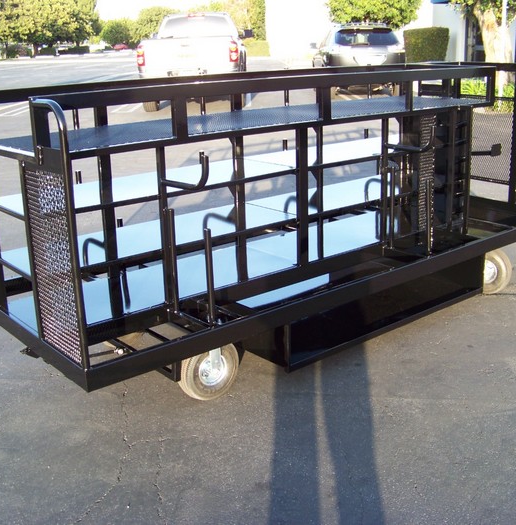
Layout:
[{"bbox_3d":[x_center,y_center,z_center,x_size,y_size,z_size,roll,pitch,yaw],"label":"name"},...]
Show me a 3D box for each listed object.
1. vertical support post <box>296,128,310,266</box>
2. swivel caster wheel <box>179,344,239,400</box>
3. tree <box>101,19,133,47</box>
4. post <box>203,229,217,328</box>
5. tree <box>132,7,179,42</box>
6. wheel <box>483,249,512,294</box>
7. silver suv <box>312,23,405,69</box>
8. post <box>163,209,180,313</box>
[{"bbox_3d":[0.213,-0.302,3.475,0.045,0.670,0.045,-15,22,-38],"label":"vertical support post"},{"bbox_3d":[-0.214,0.458,3.146,0.270,0.280,0.095,-13,21,-34],"label":"swivel caster wheel"},{"bbox_3d":[-17.882,-28.876,92.000,4.400,4.100,4.400,-1,17,0],"label":"tree"},{"bbox_3d":[-0.189,0.066,2.867,0.028,0.415,0.028,-15,22,-38],"label":"post"},{"bbox_3d":[-11.264,-25.769,80.000,5.400,4.900,5.400,-1,17,0],"label":"tree"},{"bbox_3d":[1.398,0.045,4.375,0.095,0.280,0.270,-16,23,-40],"label":"wheel"},{"bbox_3d":[2.540,-5.300,18.950,1.880,1.700,4.750,-1,17,-1],"label":"silver suv"},{"bbox_3d":[-0.350,-0.002,3.010,0.030,0.440,0.030,-15,22,-38],"label":"post"}]

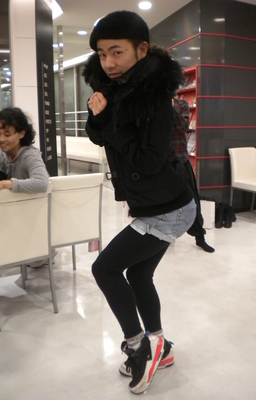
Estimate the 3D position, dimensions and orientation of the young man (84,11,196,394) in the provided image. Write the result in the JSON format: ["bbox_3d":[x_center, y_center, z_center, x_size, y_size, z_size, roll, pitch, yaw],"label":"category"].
[{"bbox_3d":[0.048,0.065,1.814,0.520,1.640,0.470,-6,12,-25],"label":"young man"}]

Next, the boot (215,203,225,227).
[{"bbox_3d":[1.105,0.181,4.857,0.110,0.260,0.270,1,11,13],"label":"boot"}]

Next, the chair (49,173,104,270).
[{"bbox_3d":[-0.485,0.229,3.064,0.425,0.875,0.550,-8,13,-33],"label":"chair"}]

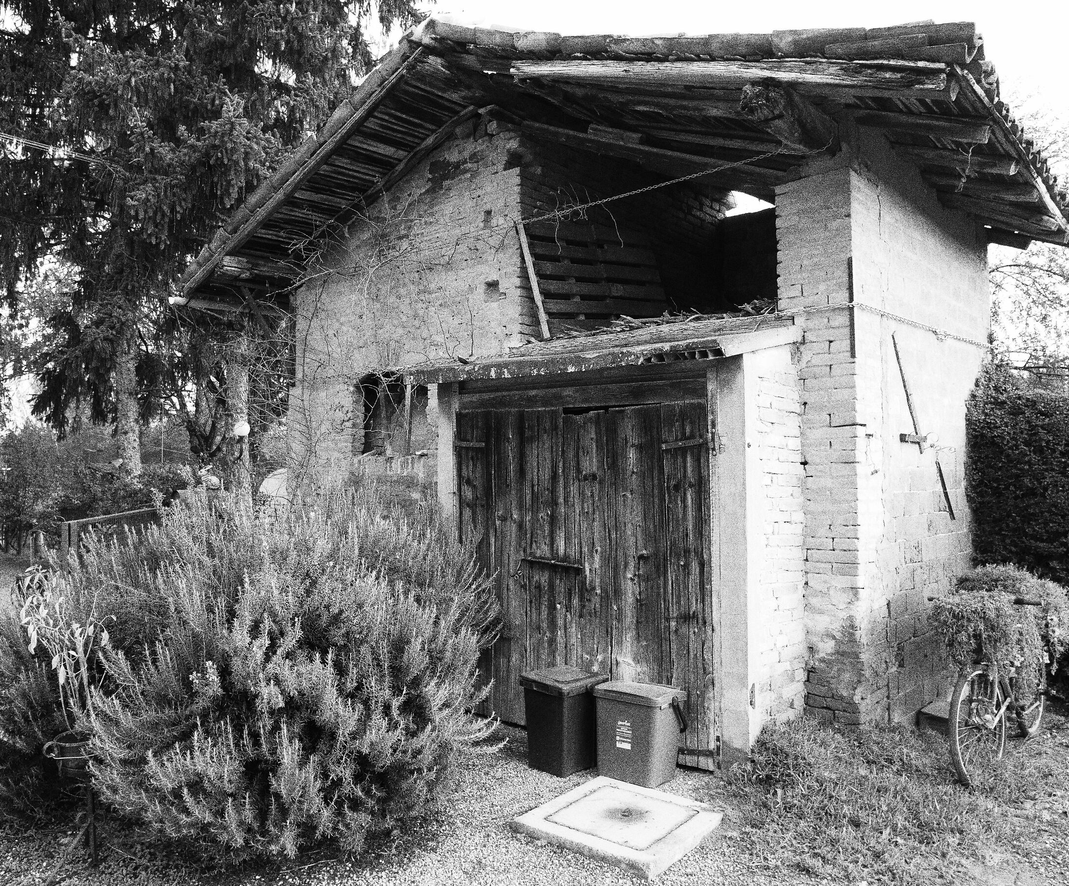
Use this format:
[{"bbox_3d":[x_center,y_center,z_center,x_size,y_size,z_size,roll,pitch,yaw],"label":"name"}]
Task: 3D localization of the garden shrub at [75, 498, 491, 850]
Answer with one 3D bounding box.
[{"bbox_3d":[-1.150,0.969,4.381,1.880,1.480,1.700,0,-2,-15],"label":"garden shrub"}]

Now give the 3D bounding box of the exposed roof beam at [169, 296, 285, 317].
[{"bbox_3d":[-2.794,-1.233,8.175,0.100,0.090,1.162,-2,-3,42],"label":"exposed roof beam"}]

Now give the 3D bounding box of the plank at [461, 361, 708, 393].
[{"bbox_3d":[0.212,-0.375,5.231,1.797,0.100,0.040,0,-2,39],"label":"plank"}]

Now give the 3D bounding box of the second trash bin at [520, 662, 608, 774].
[{"bbox_3d":[0.154,1.482,4.696,0.325,0.460,0.355,1,-2,-42],"label":"second trash bin"}]

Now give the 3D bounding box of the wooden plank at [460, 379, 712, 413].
[{"bbox_3d":[0.209,-0.271,5.217,1.787,0.112,0.040,-1,-2,39],"label":"wooden plank"}]

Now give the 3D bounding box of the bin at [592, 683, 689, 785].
[{"bbox_3d":[0.549,1.487,4.562,0.410,0.435,0.290,-2,-3,44],"label":"bin"}]

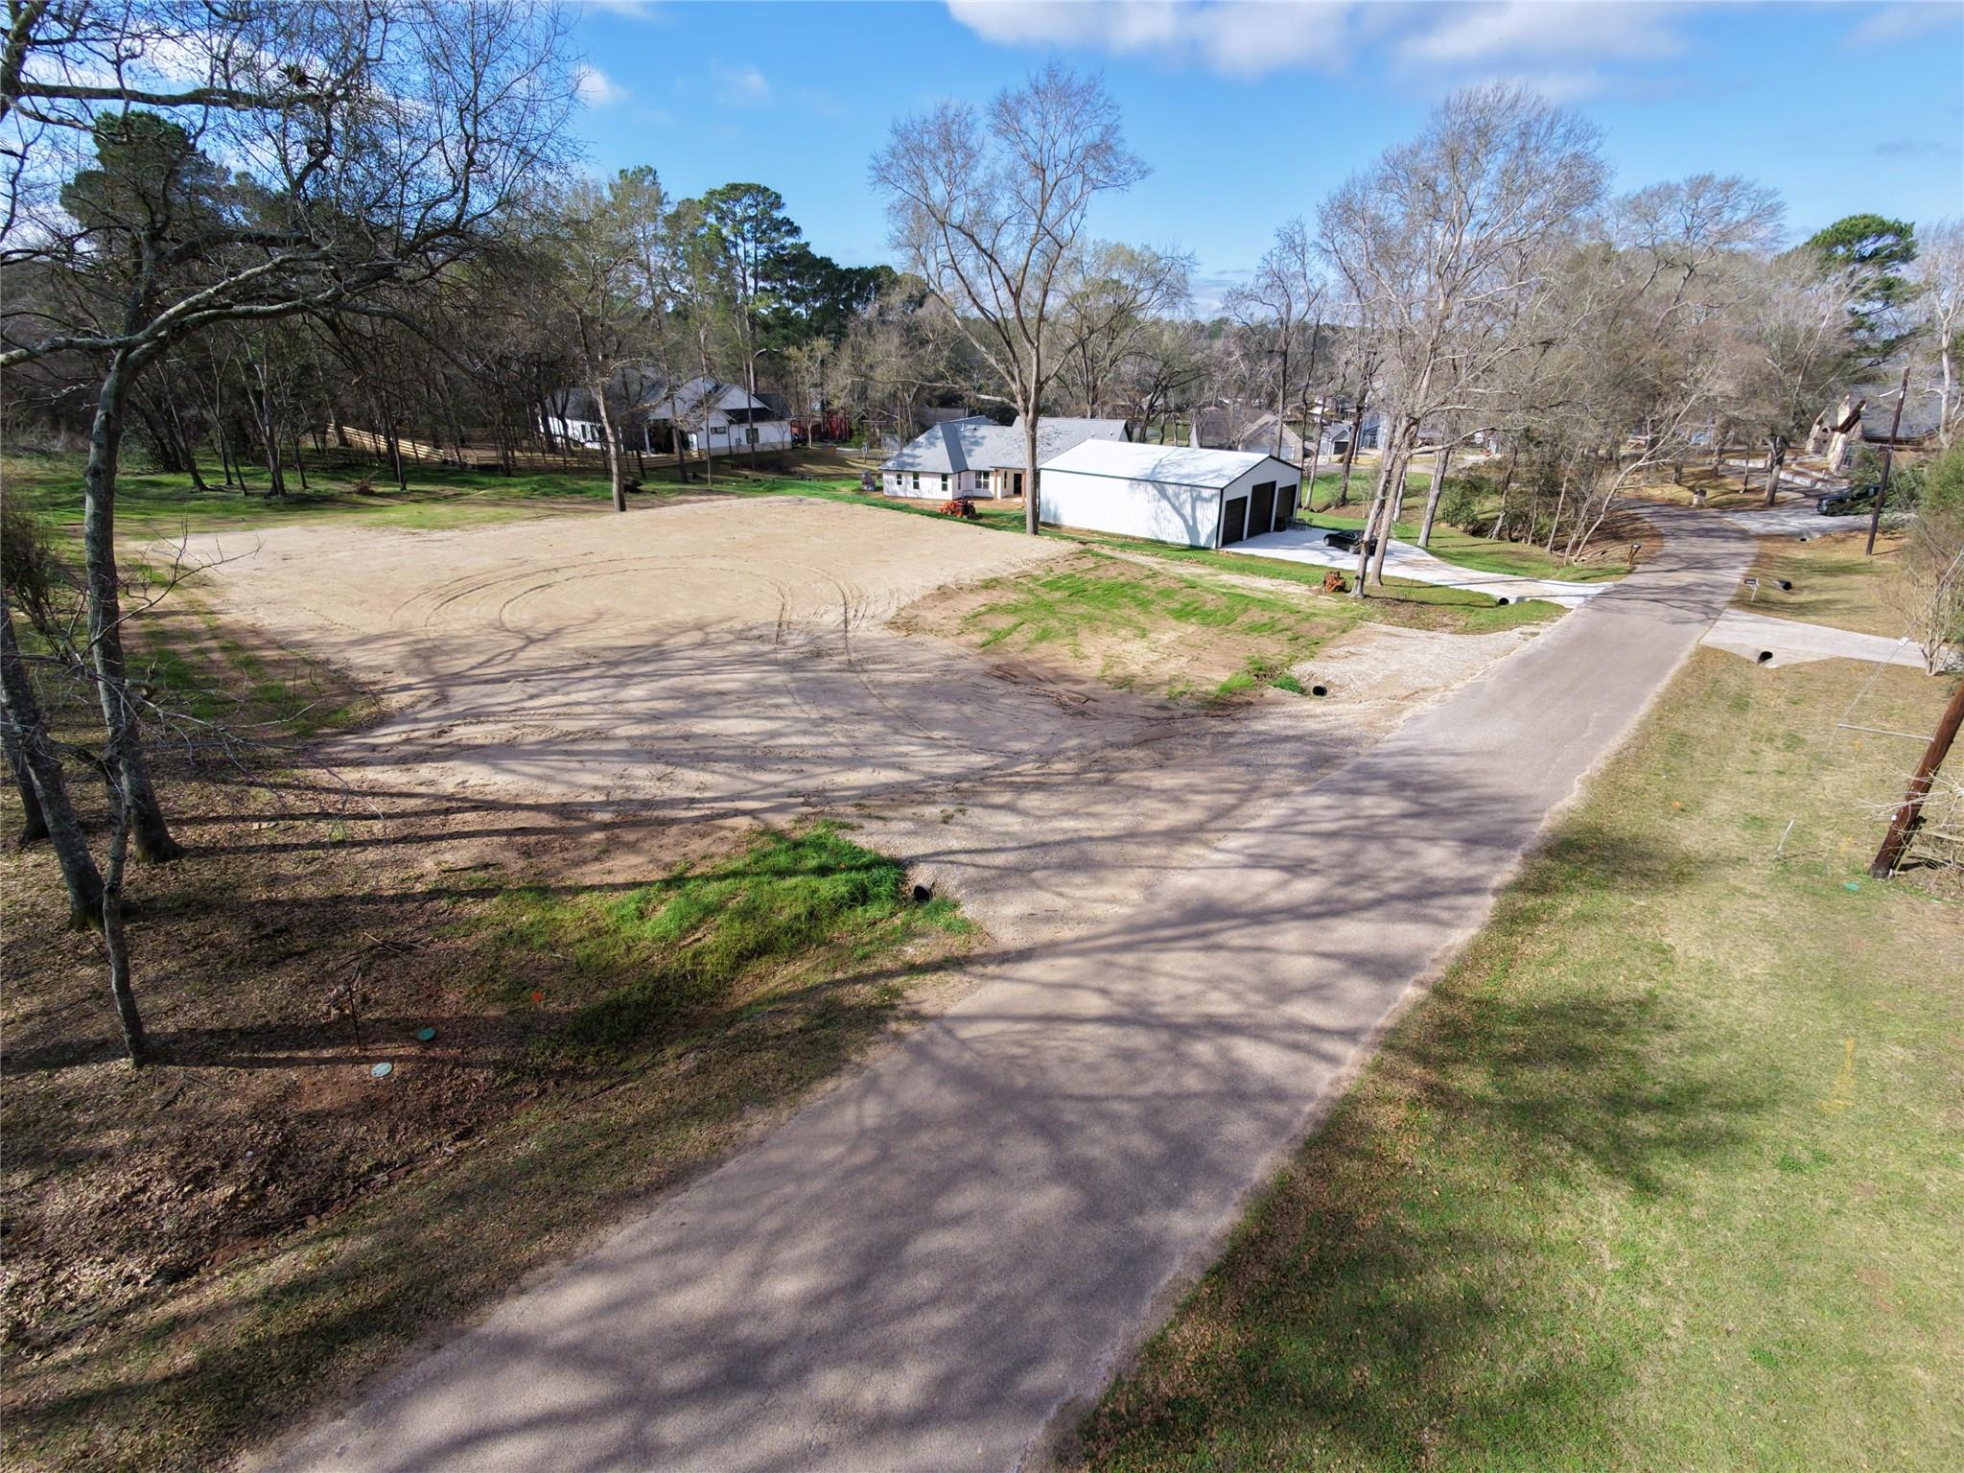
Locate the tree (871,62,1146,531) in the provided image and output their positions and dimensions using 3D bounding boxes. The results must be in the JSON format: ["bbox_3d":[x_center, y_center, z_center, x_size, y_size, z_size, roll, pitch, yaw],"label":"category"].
[{"bbox_3d":[1.738,-27.301,59.555,16.840,27.700,16.000,-1,24,0],"label":"tree"}]

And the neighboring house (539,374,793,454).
[{"bbox_3d":[-41.188,-41.610,117.629,30.000,7.900,19.000,20,31,39],"label":"neighboring house"}]

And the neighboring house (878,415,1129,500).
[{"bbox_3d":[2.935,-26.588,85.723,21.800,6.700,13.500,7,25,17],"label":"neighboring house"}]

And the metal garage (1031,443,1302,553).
[{"bbox_3d":[14.560,-19.428,70.460,16.050,5.690,12.070,20,31,39],"label":"metal garage"}]

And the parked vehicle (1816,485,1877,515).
[{"bbox_3d":[63.836,-17.096,65.815,5.200,1.850,1.970,0,24,1],"label":"parked vehicle"}]

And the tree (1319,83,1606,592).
[{"bbox_3d":[22.488,-18.996,46.715,12.420,23.900,11.690,9,26,21],"label":"tree"}]

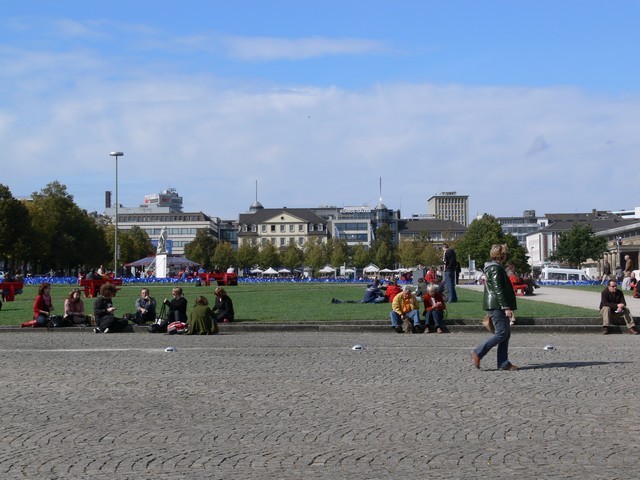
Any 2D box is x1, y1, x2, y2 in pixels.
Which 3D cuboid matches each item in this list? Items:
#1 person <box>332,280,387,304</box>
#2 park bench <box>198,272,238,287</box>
[{"bbox_3d":[1.188,1.540,32.000,1.550,0.740,0.550,0,-1,0],"label":"person"},{"bbox_3d":[-5.845,2.281,63.000,2.250,0.820,0.700,0,-1,3],"label":"park bench"}]

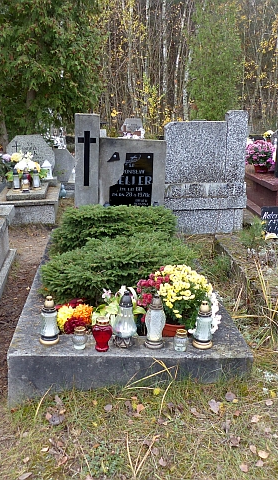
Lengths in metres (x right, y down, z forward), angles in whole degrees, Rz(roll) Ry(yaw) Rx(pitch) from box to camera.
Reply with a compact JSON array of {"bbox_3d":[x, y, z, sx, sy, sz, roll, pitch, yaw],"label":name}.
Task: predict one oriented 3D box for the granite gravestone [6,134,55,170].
[{"bbox_3d":[-1.584,-1.197,7.017,0.720,0.640,0.140,-2,15,-8],"label":"granite gravestone"}]

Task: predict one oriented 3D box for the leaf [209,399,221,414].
[{"bbox_3d":[0.332,0.726,2.089,0.046,0.023,0.082,-5,16,-19],"label":"leaf"}]

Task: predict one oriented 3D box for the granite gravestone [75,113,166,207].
[{"bbox_3d":[-0.175,-0.652,4.560,0.850,1.080,0.180,-1,15,-3],"label":"granite gravestone"}]

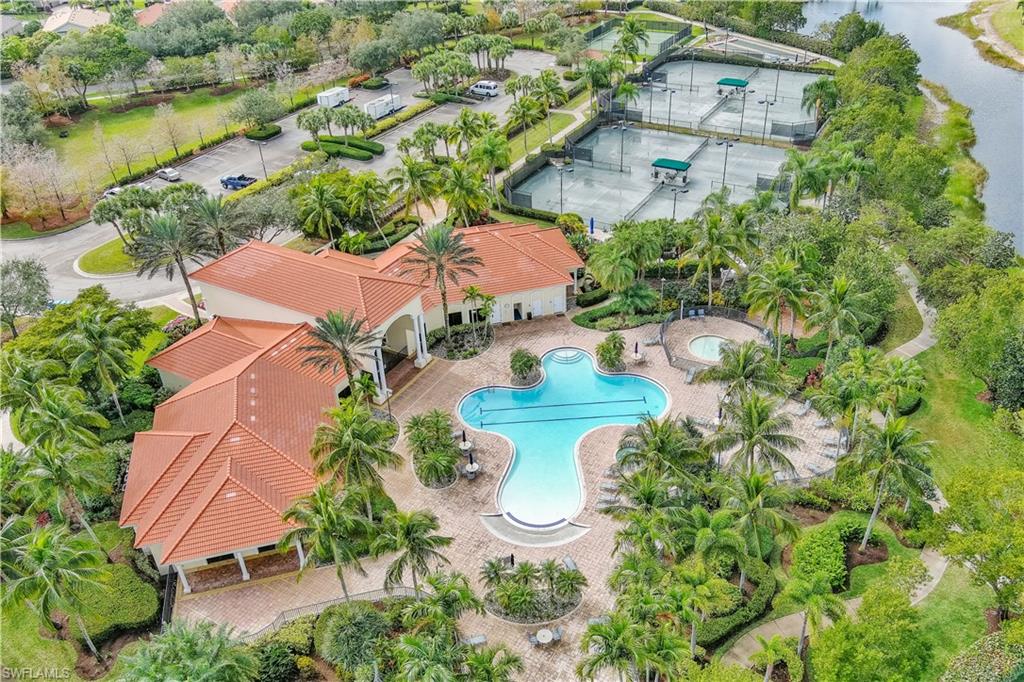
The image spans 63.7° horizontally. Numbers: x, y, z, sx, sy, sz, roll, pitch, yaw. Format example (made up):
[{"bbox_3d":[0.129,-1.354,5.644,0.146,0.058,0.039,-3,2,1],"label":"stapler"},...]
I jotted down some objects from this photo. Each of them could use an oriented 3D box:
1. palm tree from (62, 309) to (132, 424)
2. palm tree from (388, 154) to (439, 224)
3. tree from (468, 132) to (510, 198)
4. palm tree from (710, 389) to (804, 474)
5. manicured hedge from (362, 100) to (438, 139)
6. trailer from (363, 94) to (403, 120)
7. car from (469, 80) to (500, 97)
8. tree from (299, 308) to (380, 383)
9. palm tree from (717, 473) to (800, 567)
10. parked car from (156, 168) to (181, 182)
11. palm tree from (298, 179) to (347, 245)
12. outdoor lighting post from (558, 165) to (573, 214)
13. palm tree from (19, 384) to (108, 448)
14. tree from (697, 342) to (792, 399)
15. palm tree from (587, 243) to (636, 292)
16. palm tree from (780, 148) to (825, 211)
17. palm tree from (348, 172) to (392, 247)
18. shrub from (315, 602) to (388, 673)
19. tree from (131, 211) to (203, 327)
[{"bbox_3d":[-37.803,3.009,77.068,6.406,12.548,6.214,-3,33,0],"label":"palm tree"},{"bbox_3d":[-11.932,-16.831,100.564,6.300,10.900,6.300,-3,33,0],"label":"palm tree"},{"bbox_3d":[-2.824,-23.380,115.361,5.652,11.227,5.482,-3,33,0],"label":"tree"},{"bbox_3d":[17.214,8.886,58.948,6.800,9.800,6.800,-3,33,0],"label":"palm tree"},{"bbox_3d":[-19.596,-38.778,143.348,1.800,0.950,18.881,18,39,29],"label":"manicured hedge"},{"bbox_3d":[-22.891,-41.502,146.536,2.350,2.560,6.600,16,38,26],"label":"trailer"},{"bbox_3d":[-5.233,-47.340,153.908,5.700,2.400,2.050,21,40,32],"label":"car"},{"bbox_3d":[-14.234,2.630,70.904,6.900,11.200,6.900,-3,33,0],"label":"tree"},{"bbox_3d":[16.729,12.466,55.948,5.614,8.324,5.333,10,35,18],"label":"palm tree"},{"bbox_3d":[-52.072,-25.059,124.930,4.500,1.430,1.780,18,39,29],"label":"parked car"},{"bbox_3d":[-24.249,-15.565,106.784,5.905,9.576,5.728,-3,33,0],"label":"palm tree"},{"bbox_3d":[6.680,-19.097,106.325,1.700,6.700,1.200,16,38,26],"label":"outdoor lighting post"},{"bbox_3d":[-35.049,7.880,65.517,7.396,9.800,7.026,-24,39,-28],"label":"palm tree"},{"bbox_3d":[19.932,4.697,72.454,8.124,9.600,7.880,-3,33,0],"label":"tree"},{"bbox_3d":[11.834,-8.676,97.120,5.532,5.471,5.366,-3,33,0],"label":"palm tree"},{"bbox_3d":[38.703,-20.963,110.255,5.432,9.071,5.269,-3,33,0],"label":"palm tree"},{"bbox_3d":[-16.328,-15.075,99.411,5.450,9.234,5.178,-8,34,-8],"label":"palm tree"},{"bbox_3d":[-10.350,19.121,53.177,4.500,2.800,4.100,-3,33,0],"label":"shrub"},{"bbox_3d":[-34.100,-6.403,84.600,7.200,13.000,7.200,-3,33,0],"label":"tree"}]

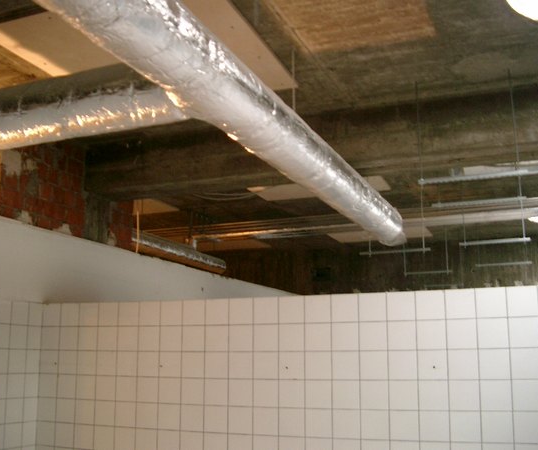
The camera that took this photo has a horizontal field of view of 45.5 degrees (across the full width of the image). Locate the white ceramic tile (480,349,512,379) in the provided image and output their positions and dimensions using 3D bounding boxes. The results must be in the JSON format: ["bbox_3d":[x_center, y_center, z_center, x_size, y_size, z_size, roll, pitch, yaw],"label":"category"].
[{"bbox_3d":[1.097,0.677,3.121,0.150,0.150,0.010,-5,-13,21],"label":"white ceramic tile"}]

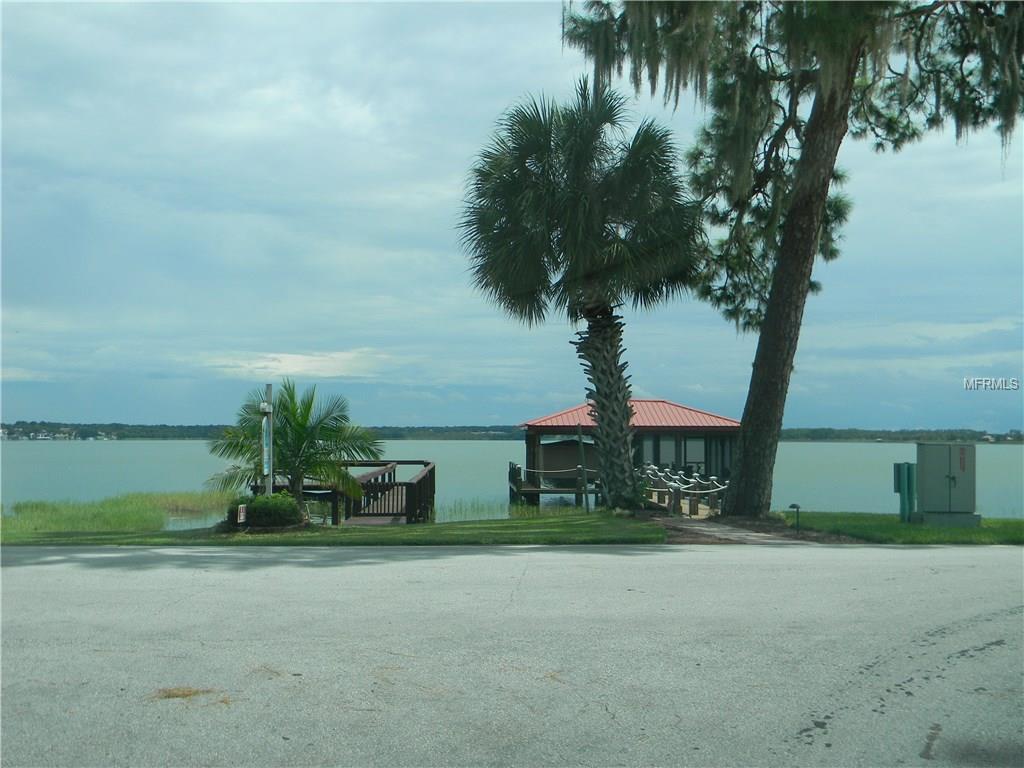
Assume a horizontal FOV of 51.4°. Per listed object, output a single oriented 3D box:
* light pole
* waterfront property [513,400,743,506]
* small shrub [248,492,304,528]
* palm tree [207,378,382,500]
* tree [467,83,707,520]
[{"bbox_3d":[-3.959,1.108,17.166,0.190,2.210,0.180,0,-3,0],"label":"light pole"},{"bbox_3d":[4.847,2.813,44.916,9.800,4.400,7.300,0,-3,0],"label":"waterfront property"},{"bbox_3d":[-3.826,2.004,16.921,0.950,0.580,0.850,0,-3,0],"label":"small shrub"},{"bbox_3d":[-3.596,1.052,17.569,2.900,2.300,2.800,0,-3,0],"label":"palm tree"},{"bbox_3d":[1.307,-1.668,20.109,4.500,8.100,4.400,0,-3,0],"label":"tree"}]

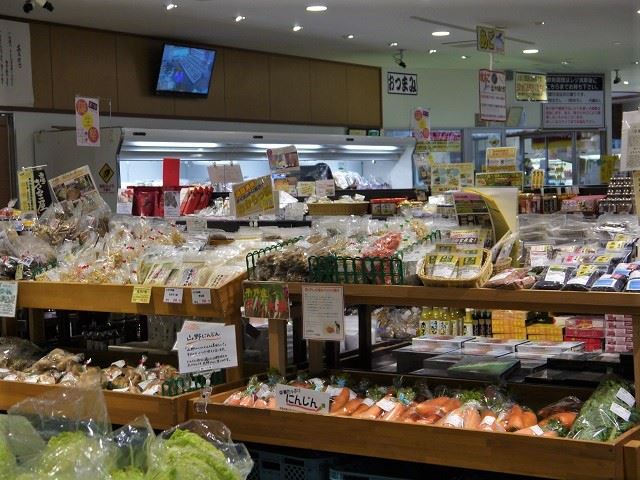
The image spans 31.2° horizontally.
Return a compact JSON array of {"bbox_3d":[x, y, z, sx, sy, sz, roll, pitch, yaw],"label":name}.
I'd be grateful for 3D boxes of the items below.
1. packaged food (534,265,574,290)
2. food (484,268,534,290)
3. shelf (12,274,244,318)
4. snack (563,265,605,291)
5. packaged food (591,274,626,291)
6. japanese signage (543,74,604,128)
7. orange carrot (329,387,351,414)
[{"bbox_3d":[0.912,0.142,4.438,0.120,0.032,0.175,0,23,32],"label":"packaged food"},{"bbox_3d":[0.751,0.147,4.506,0.140,0.032,0.155,6,26,41],"label":"food"},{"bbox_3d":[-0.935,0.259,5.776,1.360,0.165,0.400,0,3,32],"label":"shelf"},{"bbox_3d":[1.011,0.142,4.387,0.115,0.032,0.175,0,23,32],"label":"snack"},{"bbox_3d":[1.092,0.151,4.309,0.115,0.030,0.140,0,23,32],"label":"packaged food"},{"bbox_3d":[4.011,-2.187,18.100,1.120,0.860,0.040,-2,3,-20],"label":"japanese signage"},{"bbox_3d":[0.078,0.640,4.570,0.038,0.038,0.150,0,36,31],"label":"orange carrot"}]

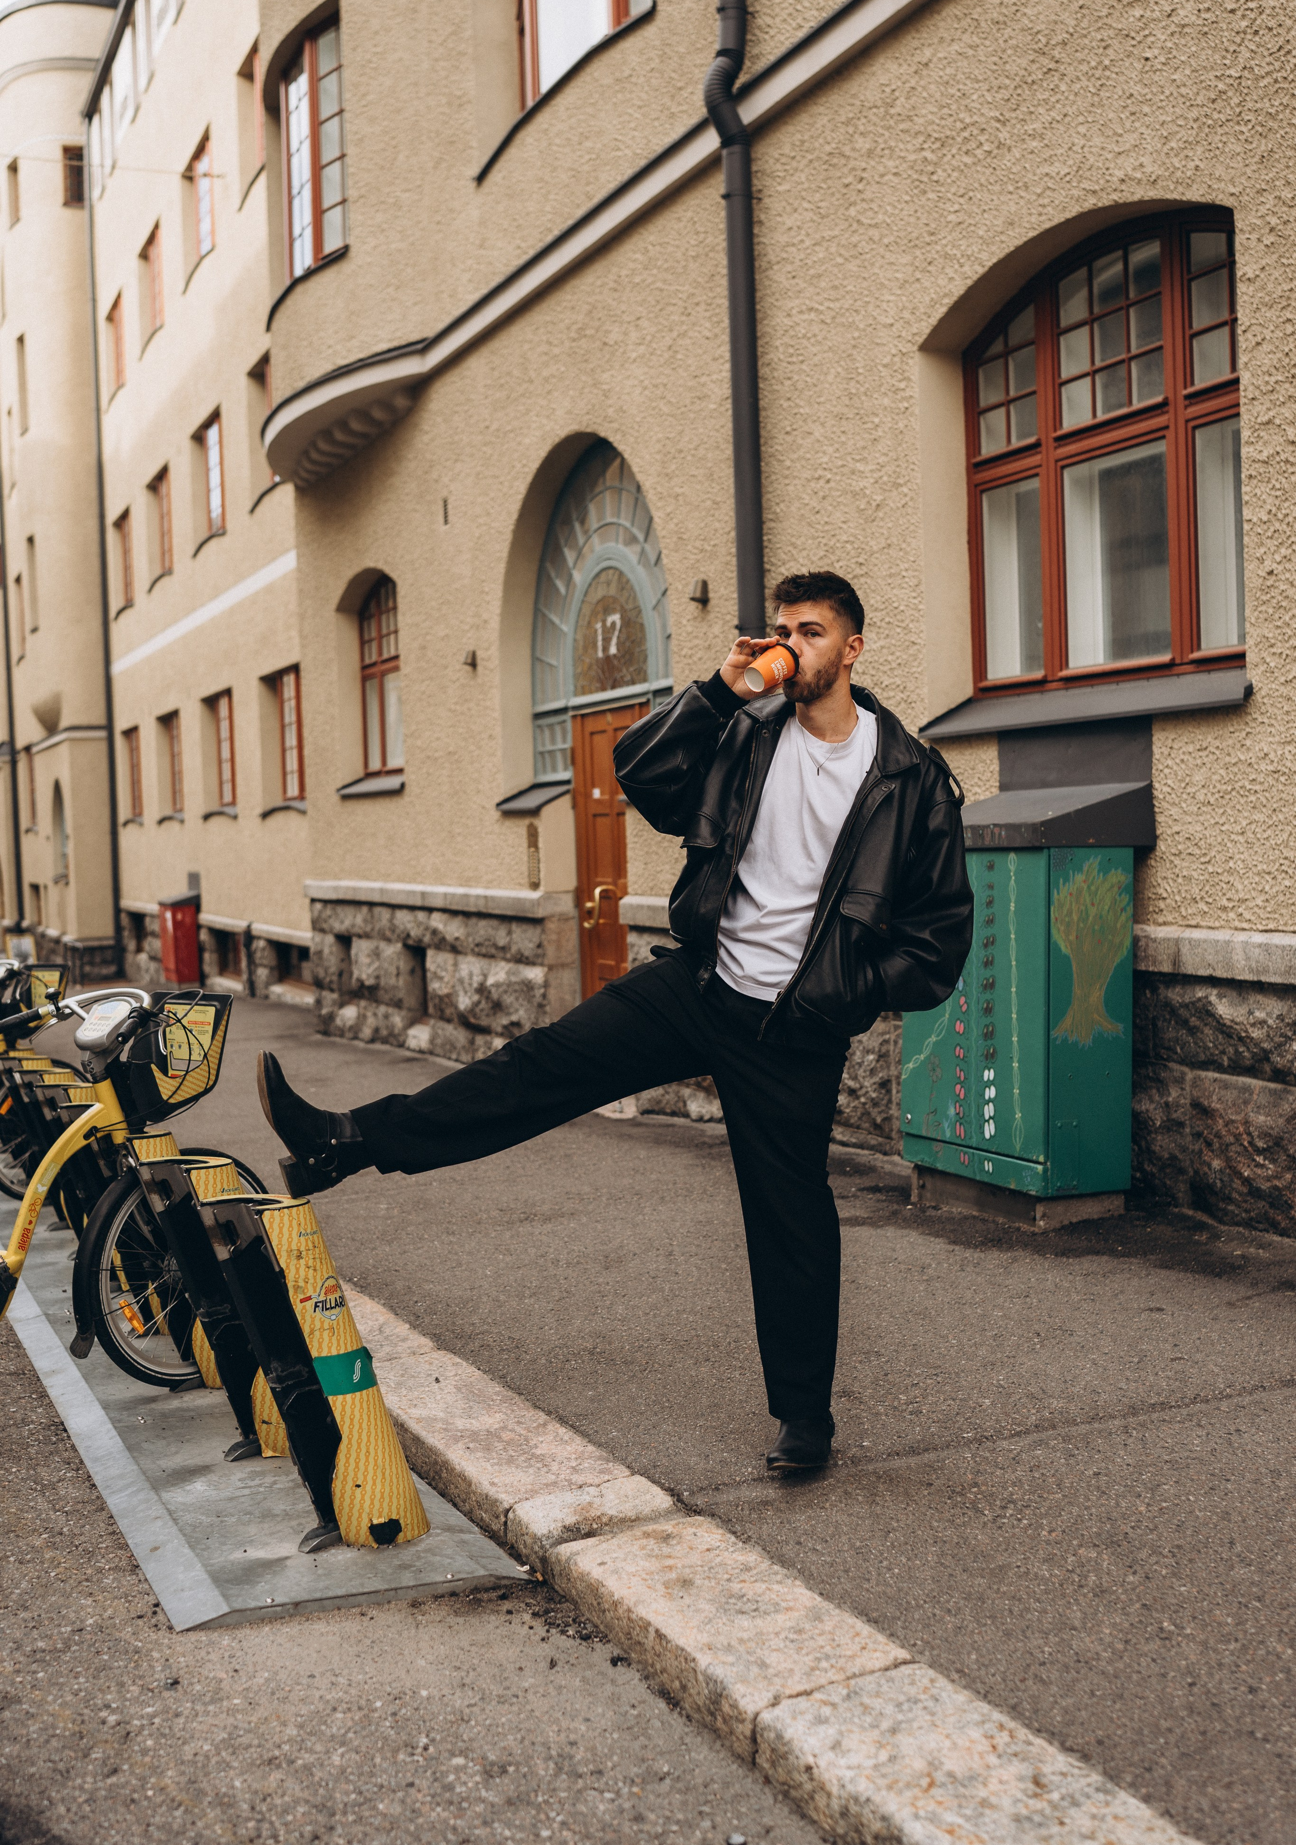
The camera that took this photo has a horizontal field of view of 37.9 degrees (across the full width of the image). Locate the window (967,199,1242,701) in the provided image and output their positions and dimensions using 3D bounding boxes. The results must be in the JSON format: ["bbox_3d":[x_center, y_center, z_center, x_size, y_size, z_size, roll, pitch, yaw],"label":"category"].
[{"bbox_3d":[1.669,-1.650,6.718,0.140,1.585,1.790,-3,3,-24],"label":"window"}]

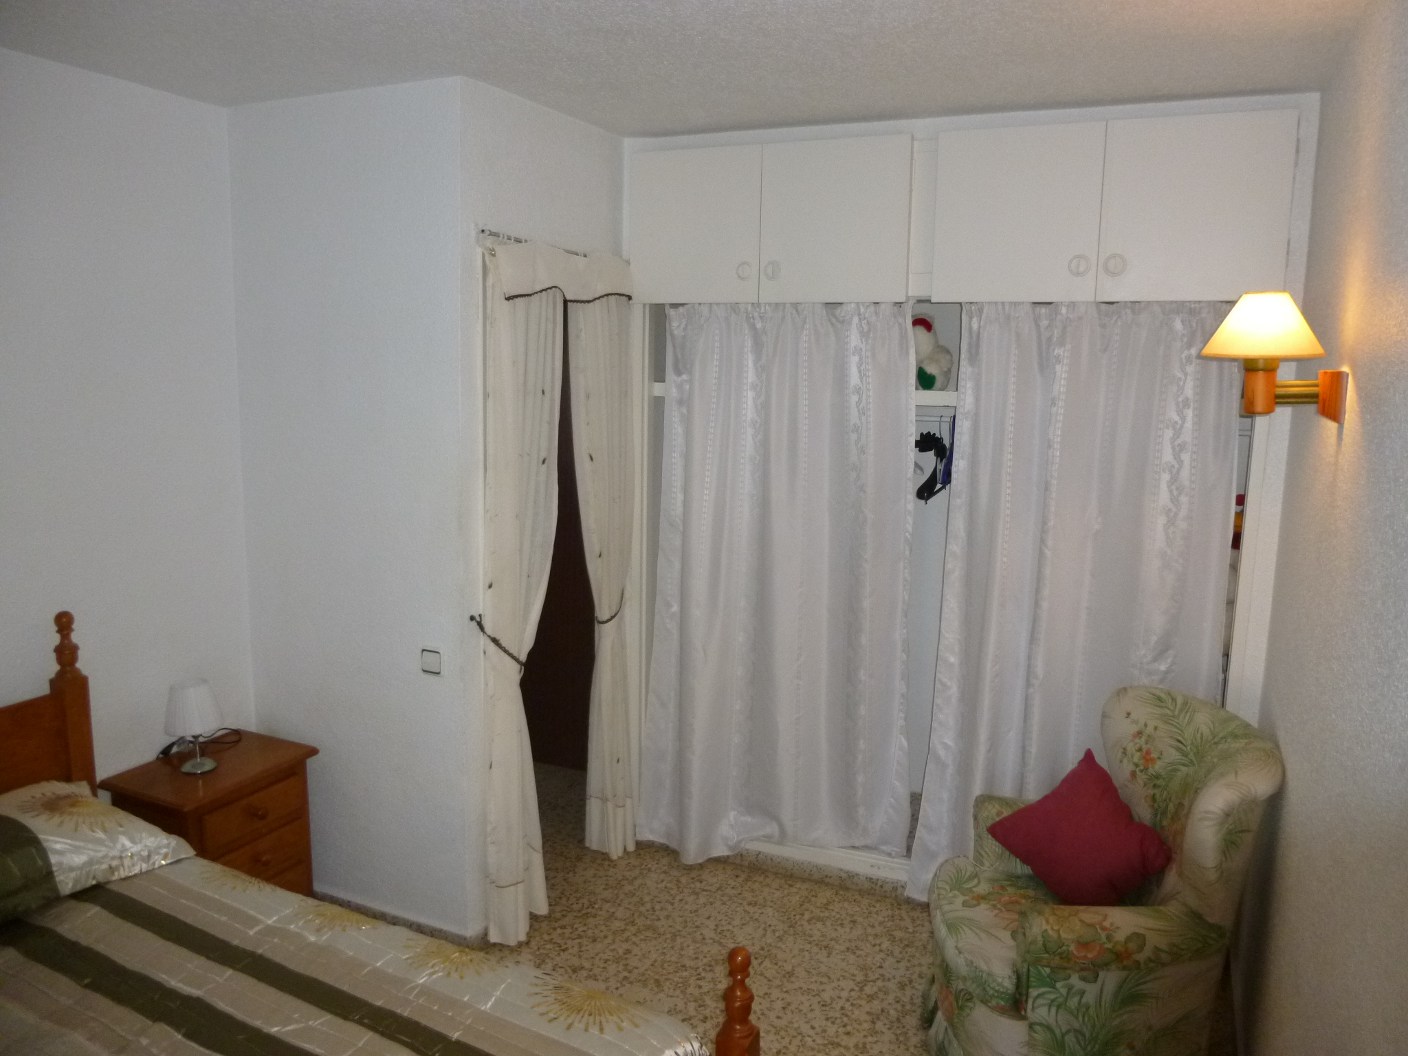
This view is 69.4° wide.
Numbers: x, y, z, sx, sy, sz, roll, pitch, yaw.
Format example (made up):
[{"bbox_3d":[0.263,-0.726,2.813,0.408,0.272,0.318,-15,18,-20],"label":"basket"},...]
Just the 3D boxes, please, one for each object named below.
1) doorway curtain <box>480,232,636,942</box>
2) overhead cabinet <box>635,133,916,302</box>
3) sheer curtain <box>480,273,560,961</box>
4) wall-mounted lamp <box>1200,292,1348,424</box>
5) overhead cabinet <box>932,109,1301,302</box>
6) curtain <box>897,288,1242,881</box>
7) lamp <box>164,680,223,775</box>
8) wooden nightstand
[{"bbox_3d":[-0.429,0.184,3.189,0.116,2.037,0.777,5,9,23],"label":"doorway curtain"},{"bbox_3d":[0.280,-0.986,3.416,0.941,0.491,0.500,5,9,23],"label":"overhead cabinet"},{"bbox_3d":[-0.522,0.237,2.994,0.105,1.985,0.357,5,9,23],"label":"sheer curtain"},{"bbox_3d":[1.124,-0.337,2.005,0.269,0.256,0.227,5,9,23],"label":"wall-mounted lamp"},{"bbox_3d":[1.200,-0.902,3.023,0.943,0.494,0.500,5,9,23],"label":"overhead cabinet"},{"bbox_3d":[1.070,0.299,3.011,0.835,1.911,0.115,5,9,23],"label":"curtain"},{"bbox_3d":[-1.424,0.544,2.844,0.151,0.252,0.151,5,9,23],"label":"lamp"},{"bbox_3d":[-1.376,0.957,2.892,0.357,0.596,0.472,5,9,23],"label":"wooden nightstand"}]

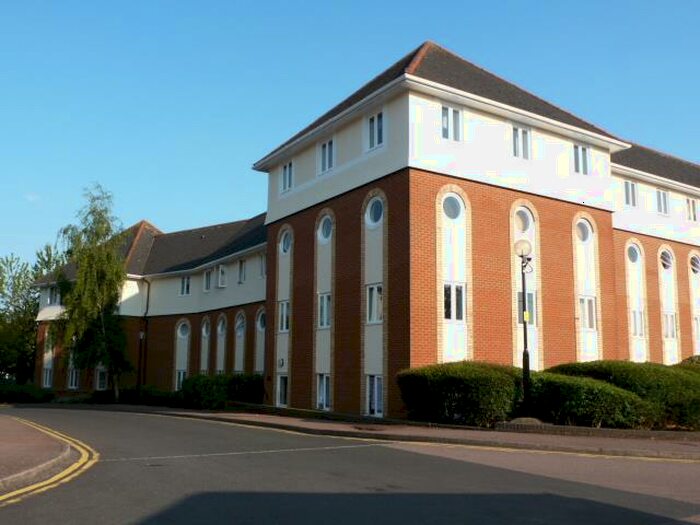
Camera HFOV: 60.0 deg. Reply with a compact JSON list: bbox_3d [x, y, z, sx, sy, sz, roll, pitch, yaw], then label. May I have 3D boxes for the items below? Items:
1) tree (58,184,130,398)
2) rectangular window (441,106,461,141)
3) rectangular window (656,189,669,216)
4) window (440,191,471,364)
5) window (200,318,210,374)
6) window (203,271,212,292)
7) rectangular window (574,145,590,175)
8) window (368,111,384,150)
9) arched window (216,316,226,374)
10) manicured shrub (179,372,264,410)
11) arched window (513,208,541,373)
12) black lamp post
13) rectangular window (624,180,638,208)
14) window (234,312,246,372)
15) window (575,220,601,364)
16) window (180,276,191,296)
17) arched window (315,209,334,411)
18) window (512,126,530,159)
[{"bbox_3d":[-11.564,1.201,27.381,3.400,9.795,3.400,0,-10,0],"label":"tree"},{"bbox_3d":[2.966,-4.098,17.972,0.820,1.138,0.150,6,-11,-32],"label":"rectangular window"},{"bbox_3d":[13.201,-2.554,25.633,0.880,1.170,0.120,6,-11,-30],"label":"rectangular window"},{"bbox_3d":[2.946,0.706,17.264,1.186,5.728,0.200,6,-11,-32],"label":"window"},{"bbox_3d":[-7.808,4.736,33.119,0.200,3.477,1.300,7,-11,-32],"label":"window"},{"bbox_3d":[-7.910,1.064,33.901,0.150,1.256,1.080,7,-11,-32],"label":"window"},{"bbox_3d":[7.990,-3.550,20.896,0.860,1.130,0.120,6,-11,-30],"label":"rectangular window"},{"bbox_3d":[0.834,-4.028,18.555,0.150,1.286,0.931,7,-11,-32],"label":"window"},{"bbox_3d":[-6.535,4.449,31.160,0.200,3.462,1.300,7,-11,-32],"label":"arched window"},{"bbox_3d":[-4.975,4.868,23.509,2.000,1.350,3.100,7,-12,-33],"label":"manicured shrub"},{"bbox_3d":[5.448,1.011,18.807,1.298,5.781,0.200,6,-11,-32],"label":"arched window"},{"bbox_3d":[4.245,1.638,14.599,0.440,4.450,0.420,6,-11,-32],"label":"black lamp post"},{"bbox_3d":[11.601,-2.796,25.109,0.930,1.234,0.150,6,-11,-32],"label":"rectangular window"},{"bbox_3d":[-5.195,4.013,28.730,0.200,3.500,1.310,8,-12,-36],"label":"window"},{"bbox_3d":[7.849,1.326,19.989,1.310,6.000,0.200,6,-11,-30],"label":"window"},{"bbox_3d":[-9.680,1.392,35.884,1.100,1.258,0.150,-7,-12,41],"label":"window"},{"bbox_3d":[-0.778,1.477,20.152,0.200,6.677,1.377,7,-11,-32],"label":"arched window"},{"bbox_3d":[5.489,-3.804,19.530,0.835,1.186,0.150,6,-11,-32],"label":"window"}]

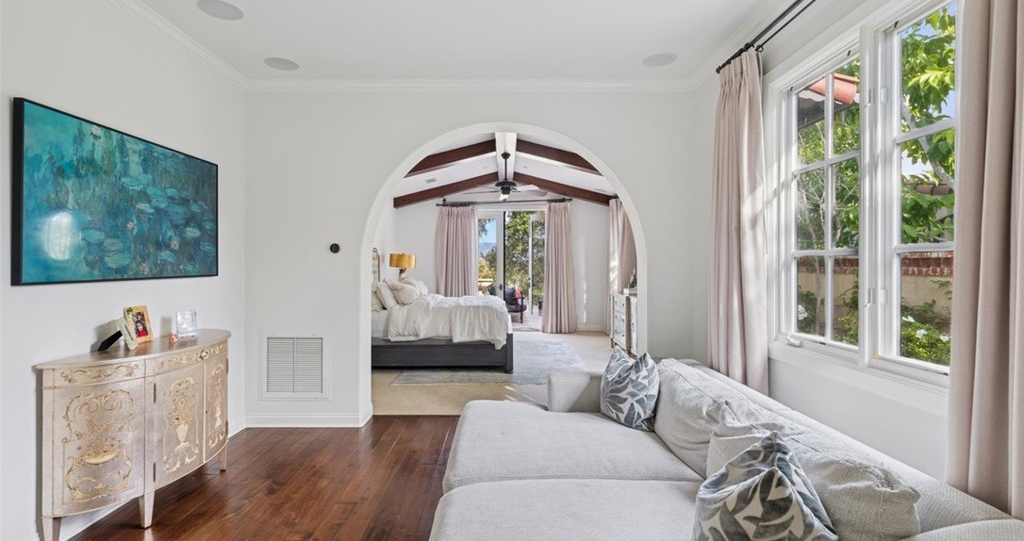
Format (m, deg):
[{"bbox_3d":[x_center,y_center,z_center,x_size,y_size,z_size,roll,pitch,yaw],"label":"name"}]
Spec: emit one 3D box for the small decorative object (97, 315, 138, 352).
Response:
[{"bbox_3d":[-2.120,0.341,2.460,0.160,0.170,0.180,-1,1,-35],"label":"small decorative object"}]

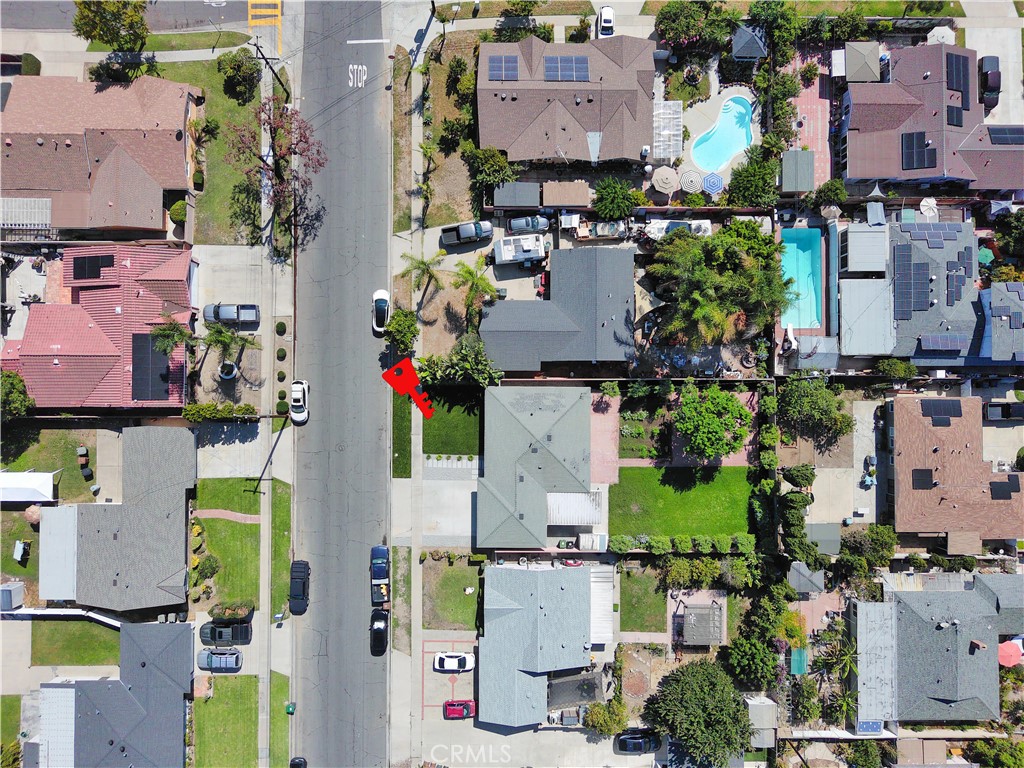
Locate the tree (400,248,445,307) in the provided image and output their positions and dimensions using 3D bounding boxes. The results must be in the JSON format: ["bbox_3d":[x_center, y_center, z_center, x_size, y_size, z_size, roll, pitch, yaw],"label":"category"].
[{"bbox_3d":[-9.450,-11.790,73.500,5.000,5.800,4.900,0,88,-1],"label":"tree"}]

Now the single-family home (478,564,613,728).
[{"bbox_3d":[3.690,27.750,72.800,14.300,4.400,16.400,0,90,0],"label":"single-family home"}]

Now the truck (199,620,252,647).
[{"bbox_3d":[-31.130,26.960,74.050,5.750,1.860,2.000,0,88,-1],"label":"truck"}]

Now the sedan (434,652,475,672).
[{"bbox_3d":[-6.220,30.420,74.600,4.500,1.430,1.800,0,88,-1],"label":"sedan"}]

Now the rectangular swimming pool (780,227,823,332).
[{"bbox_3d":[31.900,-11.600,75.700,4.500,1.500,11.300,0,90,0],"label":"rectangular swimming pool"}]

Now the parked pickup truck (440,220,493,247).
[{"bbox_3d":[-4.780,-16.430,74.100,5.600,1.800,1.900,-10,90,0],"label":"parked pickup truck"}]

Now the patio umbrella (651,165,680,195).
[{"bbox_3d":[17.060,-22.410,75.840,3.100,2.600,3.100,0,88,-1],"label":"patio umbrella"}]

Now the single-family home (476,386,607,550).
[{"bbox_3d":[2.950,9.050,73.690,13.400,4.700,17.500,0,88,-1],"label":"single-family home"}]

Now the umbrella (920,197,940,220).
[{"bbox_3d":[44.790,-18.940,73.800,2.000,2.400,2.150,0,90,0],"label":"umbrella"}]

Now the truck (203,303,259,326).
[{"bbox_3d":[-30.550,-7.650,74.050,5.900,1.900,2.000,0,90,0],"label":"truck"}]

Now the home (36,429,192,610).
[{"bbox_3d":[-42.000,14.000,72.800,16.700,4.400,19.000,0,90,0],"label":"home"}]

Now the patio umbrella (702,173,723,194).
[{"bbox_3d":[21.580,-21.490,73.800,2.150,2.400,2.350,0,90,0],"label":"patio umbrella"}]

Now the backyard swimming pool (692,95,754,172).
[{"bbox_3d":[24.560,-28.120,78.120,5.500,1.500,9.100,35,88,0],"label":"backyard swimming pool"}]

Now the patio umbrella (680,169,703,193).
[{"bbox_3d":[19.280,-21.670,73.800,2.400,2.450,2.450,0,90,0],"label":"patio umbrella"}]

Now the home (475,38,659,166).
[{"bbox_3d":[5.900,-30.050,72.750,18.800,4.500,12.850,0,90,0],"label":"home"}]

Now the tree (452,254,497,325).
[{"bbox_3d":[-3.980,-10.320,73.450,4.700,6.000,5.600,0,88,-1],"label":"tree"}]

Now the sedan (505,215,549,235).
[{"bbox_3d":[1.840,-17.660,76.030,4.600,1.480,1.820,-2,88,-1],"label":"sedan"}]

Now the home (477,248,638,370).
[{"bbox_3d":[4.870,-8.000,74.290,16.800,4.500,13.300,0,88,-1],"label":"home"}]

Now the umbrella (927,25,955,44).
[{"bbox_3d":[47.920,-38.290,76.790,3.100,2.600,3.100,0,88,-1],"label":"umbrella"}]

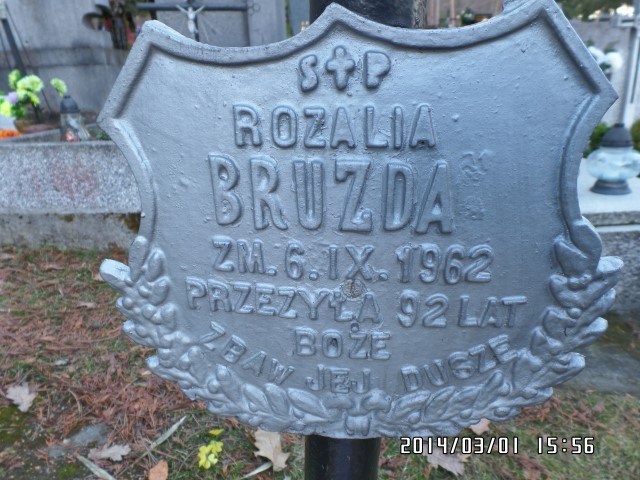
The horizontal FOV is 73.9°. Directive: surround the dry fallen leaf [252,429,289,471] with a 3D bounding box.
[{"bbox_3d":[-0.091,0.363,0.755,0.056,0.015,0.121,-6,19,-21],"label":"dry fallen leaf"}]

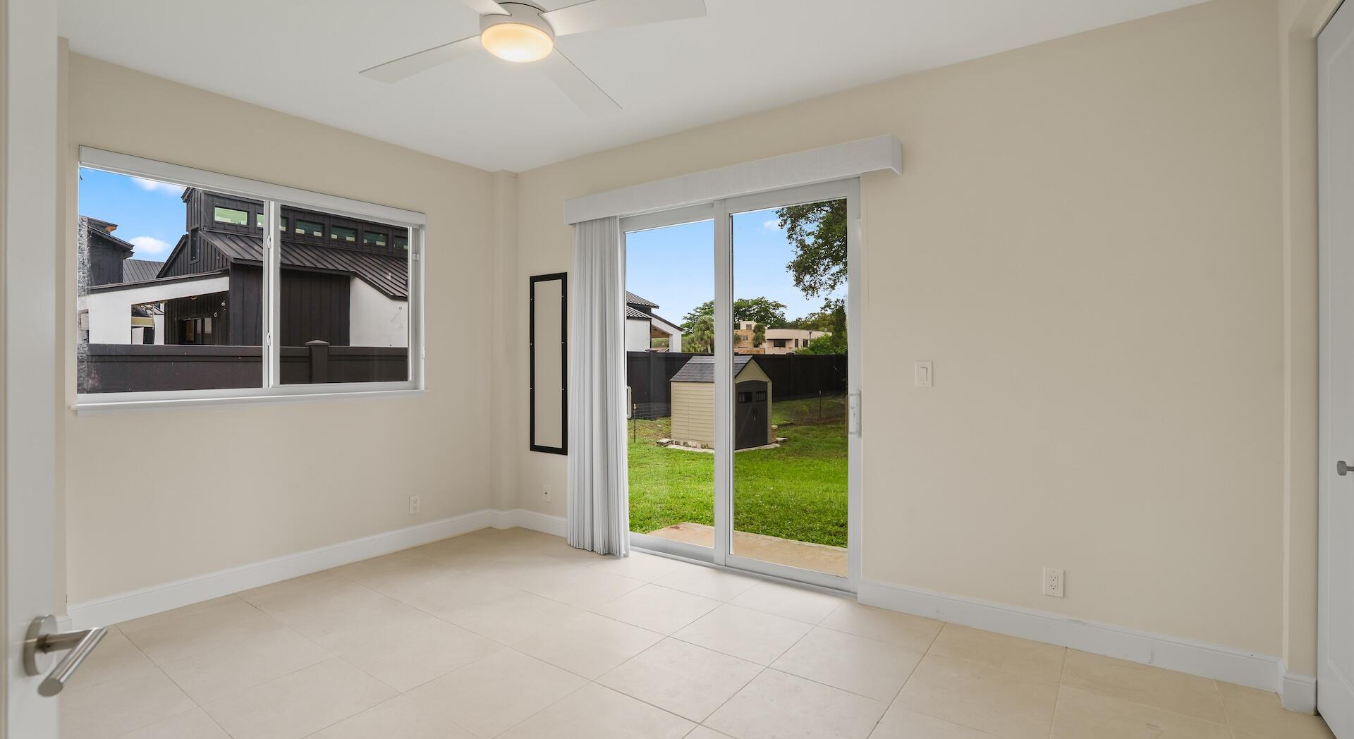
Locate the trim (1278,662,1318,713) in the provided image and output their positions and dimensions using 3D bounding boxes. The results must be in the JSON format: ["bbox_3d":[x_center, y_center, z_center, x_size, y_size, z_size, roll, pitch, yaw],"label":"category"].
[{"bbox_3d":[2.261,1.157,2.197,0.099,0.135,0.111,0,1,33],"label":"trim"}]

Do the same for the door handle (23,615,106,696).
[{"bbox_3d":[-0.694,0.322,0.671,0.063,0.065,0.164,0,1,-29],"label":"door handle"}]

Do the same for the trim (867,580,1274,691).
[{"bbox_3d":[1.615,1.154,2.714,1.581,0.130,0.018,0,1,33],"label":"trim"}]

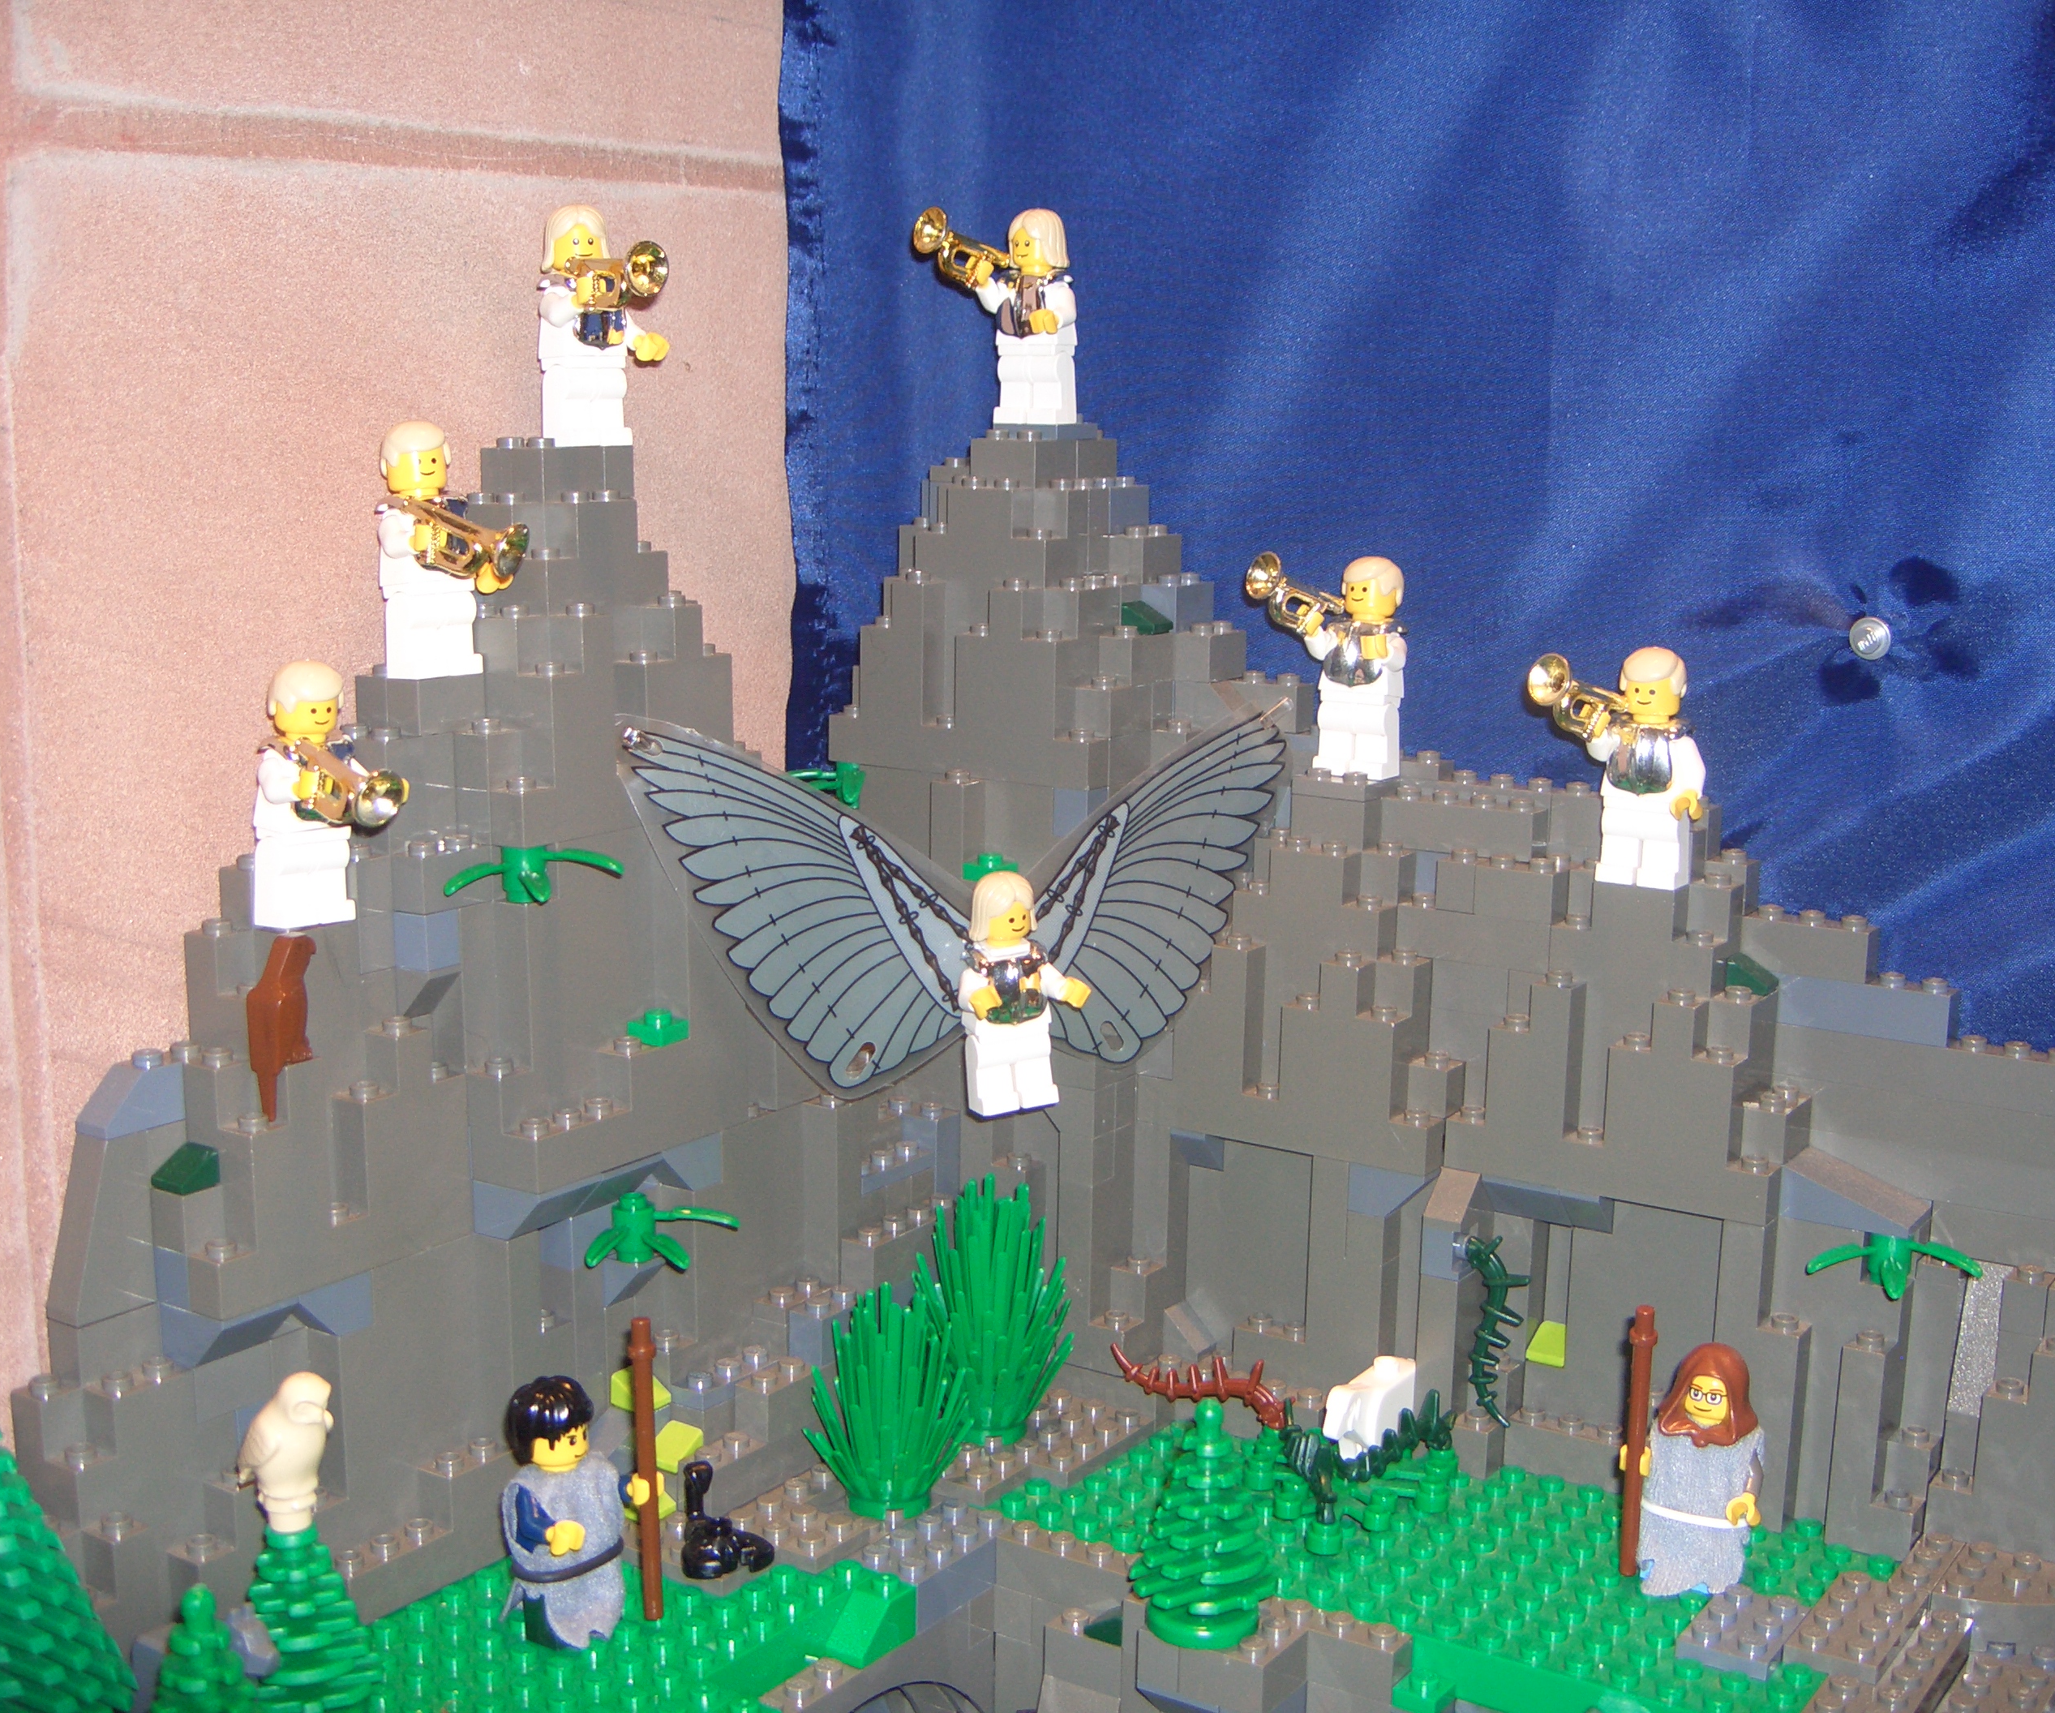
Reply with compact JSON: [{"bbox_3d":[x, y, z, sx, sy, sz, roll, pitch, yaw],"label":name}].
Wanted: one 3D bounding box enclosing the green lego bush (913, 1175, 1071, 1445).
[{"bbox_3d":[-0.007,0.086,0.496,0.031,0.052,0.031,1,11,0],"label":"green lego bush"}]

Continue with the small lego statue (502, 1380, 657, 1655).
[{"bbox_3d":[-0.073,0.107,0.419,0.020,0.043,0.025,8,13,33],"label":"small lego statue"}]

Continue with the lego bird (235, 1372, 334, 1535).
[{"bbox_3d":[-0.110,0.088,0.382,0.015,0.025,0.011,3,11,12],"label":"lego bird"}]

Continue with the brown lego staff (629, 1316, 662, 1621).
[{"bbox_3d":[-0.062,0.100,0.421,0.005,0.053,0.005,0,8,0],"label":"brown lego staff"}]

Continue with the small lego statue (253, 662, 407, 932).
[{"bbox_3d":[-0.110,-0.009,0.415,0.033,0.043,0.023,8,13,33],"label":"small lego statue"}]

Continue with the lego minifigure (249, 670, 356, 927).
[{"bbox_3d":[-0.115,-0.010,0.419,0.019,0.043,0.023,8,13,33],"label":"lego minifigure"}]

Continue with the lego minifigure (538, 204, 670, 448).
[{"bbox_3d":[-0.072,-0.094,0.458,0.033,0.043,0.027,8,13,33],"label":"lego minifigure"}]

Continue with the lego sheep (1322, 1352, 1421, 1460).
[{"bbox_3d":[0.065,0.108,0.488,0.010,0.020,0.021,8,13,33],"label":"lego sheep"}]

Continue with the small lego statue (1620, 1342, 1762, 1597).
[{"bbox_3d":[0.114,0.105,0.437,0.023,0.044,0.018,8,13,33],"label":"small lego statue"}]

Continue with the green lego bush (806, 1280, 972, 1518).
[{"bbox_3d":[-0.025,0.099,0.470,0.031,0.043,0.031,1,11,0],"label":"green lego bush"}]

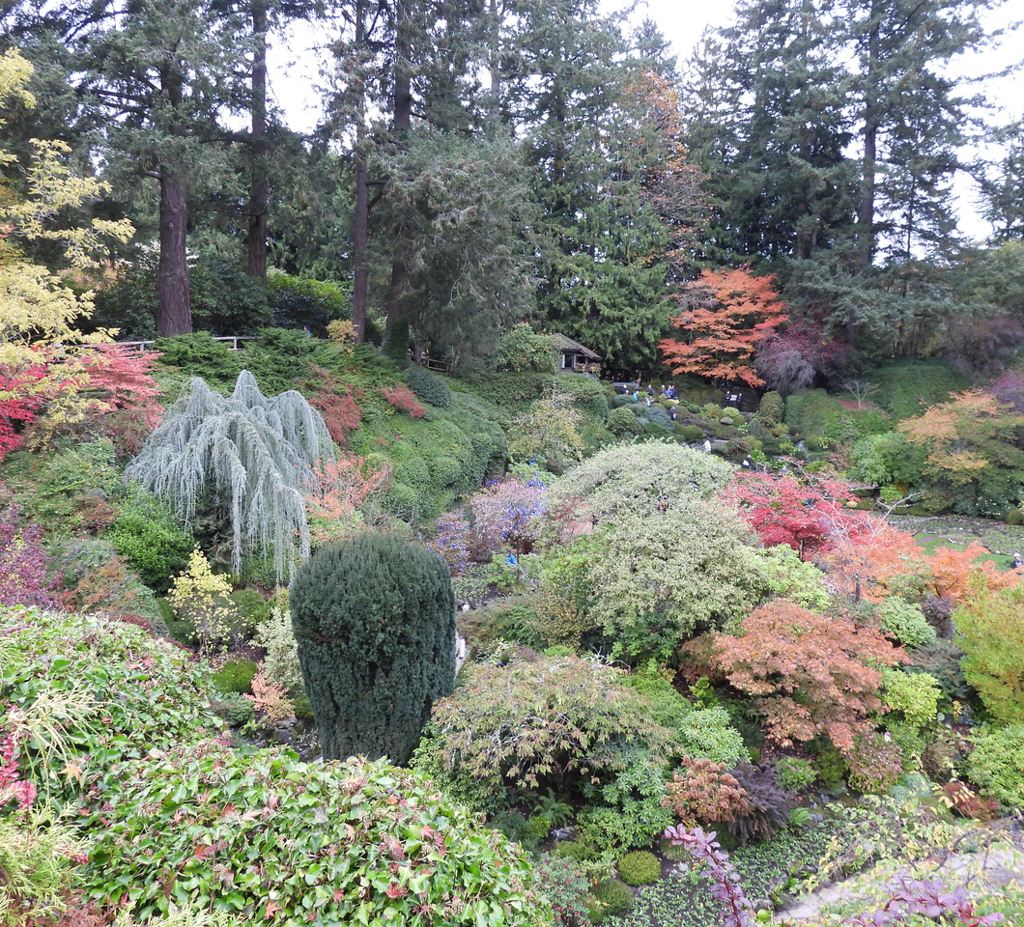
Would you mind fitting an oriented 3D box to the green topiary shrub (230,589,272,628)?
[{"bbox_3d":[-9.448,5.257,31.000,1.600,1.300,1.600,-1,4,-17],"label":"green topiary shrub"}]

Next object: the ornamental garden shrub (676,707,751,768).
[{"bbox_3d":[6.531,8.943,27.800,2.400,2.000,2.200,3,8,14],"label":"ornamental garden shrub"}]

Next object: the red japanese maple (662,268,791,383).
[{"bbox_3d":[18.302,-11.632,74.000,11.100,10.600,9.500,3,8,13],"label":"red japanese maple"}]

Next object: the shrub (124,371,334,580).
[{"bbox_3d":[-10.053,0.462,31.000,7.033,7.542,6.330,1,5,0],"label":"shrub"}]

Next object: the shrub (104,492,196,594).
[{"bbox_3d":[-12.103,2.683,29.000,2.787,3.356,2.648,1,5,0],"label":"shrub"}]

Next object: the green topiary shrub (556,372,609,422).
[{"bbox_3d":[5.300,-4.940,64.000,3.900,3.400,3.500,1,4,5],"label":"green topiary shrub"}]

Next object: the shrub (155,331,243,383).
[{"bbox_3d":[-13.894,-4.688,38.000,4.000,2.200,3.200,-2,9,-20],"label":"shrub"}]

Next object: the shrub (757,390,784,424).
[{"bbox_3d":[21.480,-4.680,71.000,2.250,2.700,2.200,2,4,17],"label":"shrub"}]

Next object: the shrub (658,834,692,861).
[{"bbox_3d":[4.671,11.046,24.600,1.020,0.680,1.000,2,8,12],"label":"shrub"}]

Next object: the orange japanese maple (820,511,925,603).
[{"bbox_3d":[16.112,4.201,38.500,4.422,4.314,4.201,1,5,0],"label":"orange japanese maple"}]

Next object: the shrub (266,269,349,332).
[{"bbox_3d":[-11.972,-9.437,50.000,4.900,3.800,4.000,0,4,-13],"label":"shrub"}]

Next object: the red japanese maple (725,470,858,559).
[{"bbox_3d":[15.657,2.948,48.000,7.400,5.200,6.500,3,8,18],"label":"red japanese maple"}]

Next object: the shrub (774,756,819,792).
[{"bbox_3d":[6.730,7.382,20.300,0.962,0.749,0.962,1,5,0],"label":"shrub"}]

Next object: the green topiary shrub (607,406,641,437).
[{"bbox_3d":[8.532,-3.259,65.000,2.650,2.400,2.550,2,8,7],"label":"green topiary shrub"}]

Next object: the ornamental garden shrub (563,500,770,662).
[{"bbox_3d":[5.392,4.141,30.000,7.000,5.200,6.000,1,4,10],"label":"ornamental garden shrub"}]

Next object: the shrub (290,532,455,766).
[{"bbox_3d":[-3.103,4.370,19.500,3.653,5.617,3.653,1,5,0],"label":"shrub"}]

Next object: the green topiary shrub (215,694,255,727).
[{"bbox_3d":[-10.077,8.959,31.000,1.550,1.100,1.400,-2,8,-19],"label":"green topiary shrub"}]

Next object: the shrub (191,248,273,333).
[{"bbox_3d":[-16.321,-9.796,50.000,4.706,5.385,4.235,1,5,0],"label":"shrub"}]

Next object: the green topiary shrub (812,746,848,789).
[{"bbox_3d":[10.395,9.891,28.000,1.200,1.350,1.150,4,9,22],"label":"green topiary shrub"}]

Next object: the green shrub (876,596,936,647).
[{"bbox_3d":[17.951,7.185,39.000,2.800,2.200,2.600,5,9,25],"label":"green shrub"}]

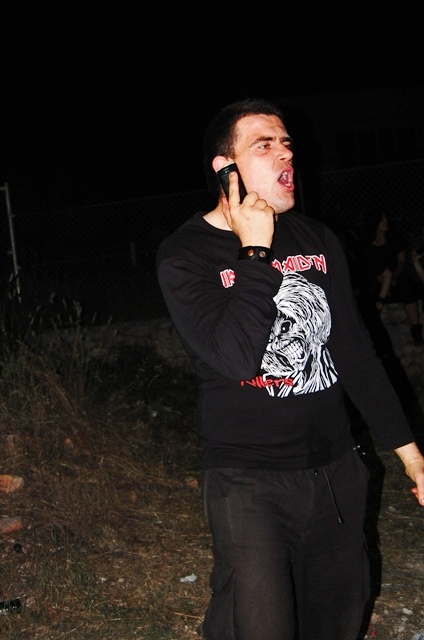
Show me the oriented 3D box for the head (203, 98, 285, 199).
[{"bbox_3d":[0.081,-0.364,1.760,0.215,0.250,0.170,-11,1,37],"label":"head"}]

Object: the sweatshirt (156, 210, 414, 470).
[{"bbox_3d":[0.182,0.036,1.810,0.580,0.570,0.350,-8,5,-25],"label":"sweatshirt"}]

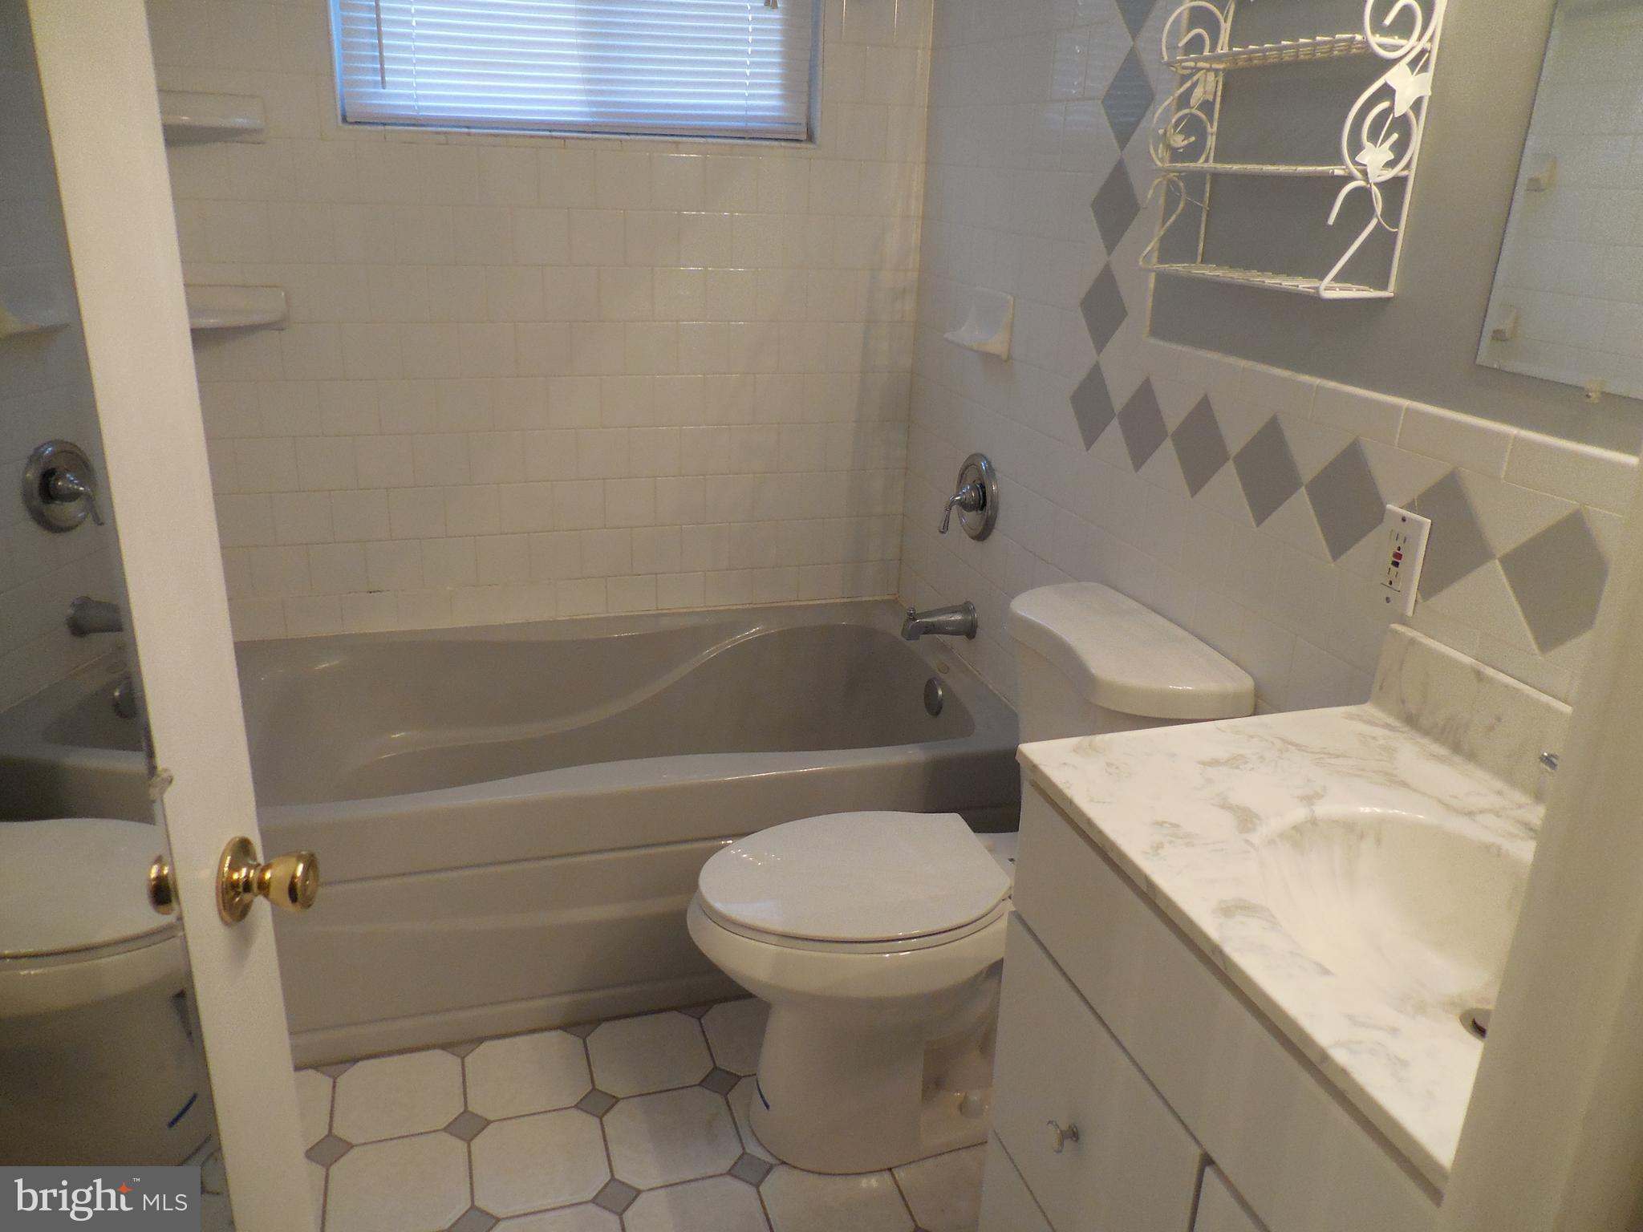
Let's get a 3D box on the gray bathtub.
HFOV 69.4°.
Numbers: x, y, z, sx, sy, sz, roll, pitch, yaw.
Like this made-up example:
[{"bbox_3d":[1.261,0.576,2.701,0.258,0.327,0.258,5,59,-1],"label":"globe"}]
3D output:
[{"bbox_3d":[-0.427,0.365,2.425,1.524,0.474,0.810,-4,22,-17],"label":"gray bathtub"}]

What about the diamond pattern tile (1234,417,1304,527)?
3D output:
[{"bbox_3d":[0.571,-0.183,1.517,0.010,0.147,0.147,-4,22,-17],"label":"diamond pattern tile"}]

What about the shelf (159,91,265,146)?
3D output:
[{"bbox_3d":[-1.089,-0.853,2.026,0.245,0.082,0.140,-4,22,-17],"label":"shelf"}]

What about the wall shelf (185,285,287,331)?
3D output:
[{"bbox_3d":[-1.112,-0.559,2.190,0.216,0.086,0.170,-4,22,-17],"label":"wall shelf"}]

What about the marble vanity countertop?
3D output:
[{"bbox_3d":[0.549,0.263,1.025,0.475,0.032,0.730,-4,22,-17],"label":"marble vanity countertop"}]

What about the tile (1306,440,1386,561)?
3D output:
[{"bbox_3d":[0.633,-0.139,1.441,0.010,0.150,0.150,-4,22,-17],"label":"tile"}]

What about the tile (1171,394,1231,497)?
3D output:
[{"bbox_3d":[0.527,-0.235,1.651,0.010,0.147,0.147,-4,22,-17],"label":"tile"}]

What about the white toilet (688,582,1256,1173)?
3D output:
[{"bbox_3d":[0.152,0.412,1.766,0.710,0.802,0.455,-4,22,-17],"label":"white toilet"}]

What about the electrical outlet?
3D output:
[{"bbox_3d":[0.664,-0.064,1.360,0.010,0.114,0.070,-4,22,-17],"label":"electrical outlet"}]

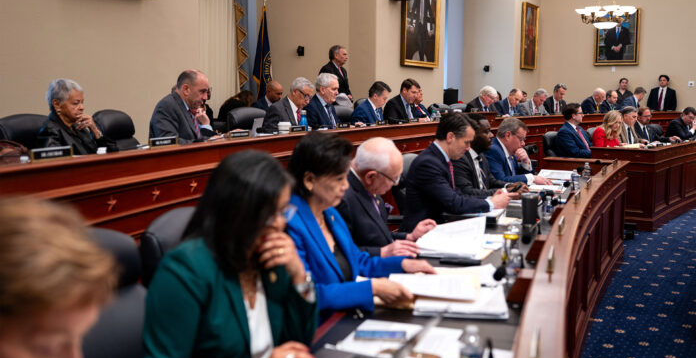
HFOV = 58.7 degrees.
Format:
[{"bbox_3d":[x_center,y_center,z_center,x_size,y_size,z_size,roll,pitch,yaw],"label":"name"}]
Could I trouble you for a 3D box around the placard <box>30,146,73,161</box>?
[{"bbox_3d":[-1.565,-0.130,3.270,0.045,0.054,0.260,3,8,22],"label":"placard"}]

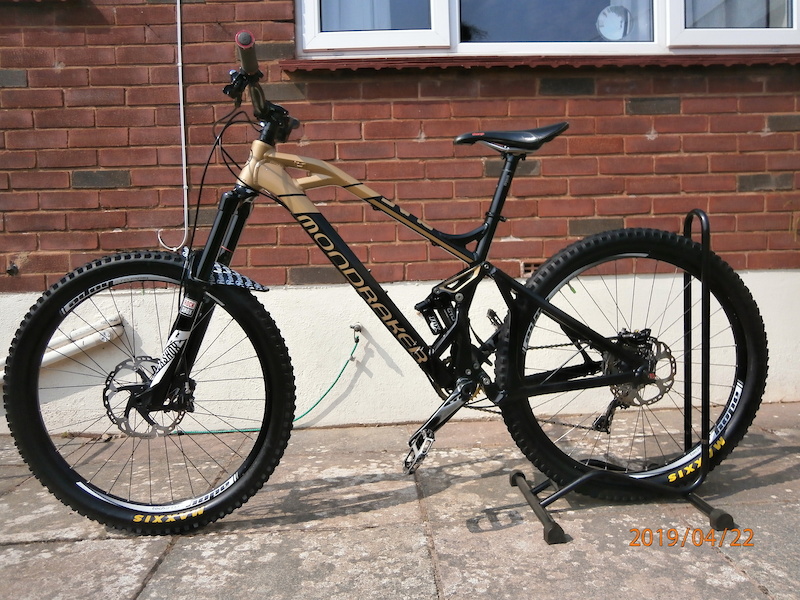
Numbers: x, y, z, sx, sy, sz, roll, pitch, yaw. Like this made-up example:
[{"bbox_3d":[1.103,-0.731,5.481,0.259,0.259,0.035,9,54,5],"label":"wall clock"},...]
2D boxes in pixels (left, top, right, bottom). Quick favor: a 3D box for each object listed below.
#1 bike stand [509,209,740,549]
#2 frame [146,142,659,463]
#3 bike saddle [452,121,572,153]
[{"bbox_3d":[0.549,0.156,1.553,0.460,0.770,0.360,-2,4,-4],"label":"bike stand"},{"bbox_3d":[-0.008,-0.030,1.515,1.260,0.760,0.220,-2,4,-2],"label":"frame"},{"bbox_3d":[0.274,-0.406,1.510,0.275,0.072,0.140,-2,4,-2],"label":"bike saddle"}]

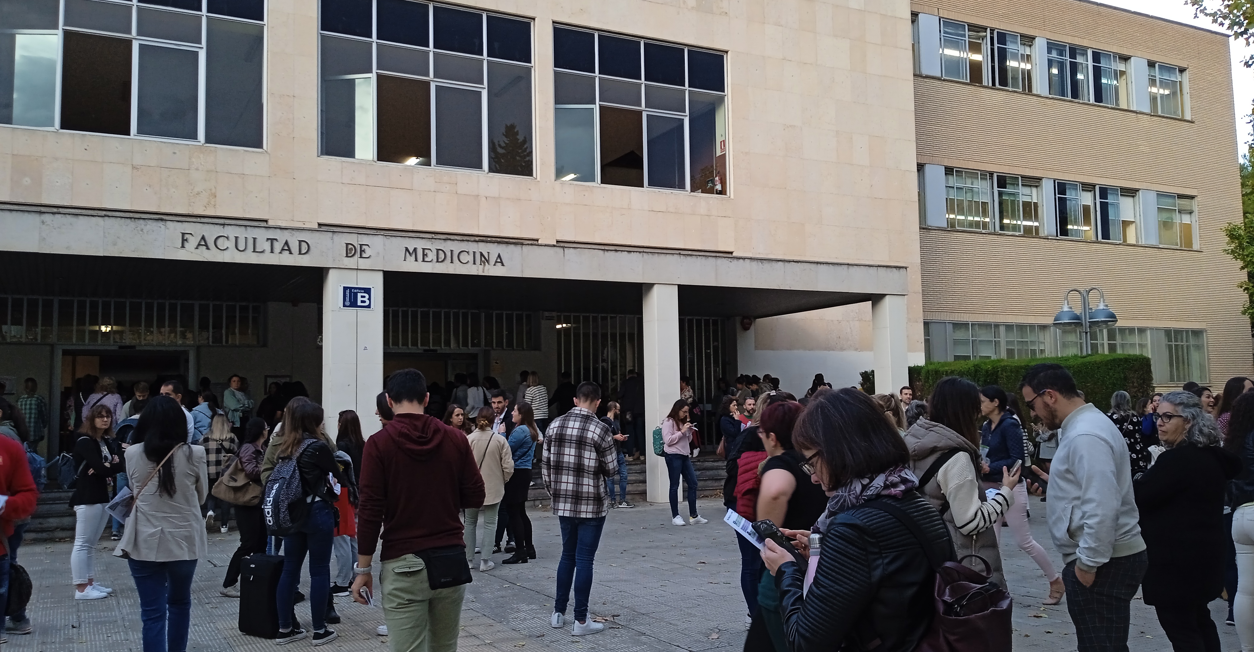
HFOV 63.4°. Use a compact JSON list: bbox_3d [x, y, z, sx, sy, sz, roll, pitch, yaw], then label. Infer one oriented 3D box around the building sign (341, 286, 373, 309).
[{"bbox_3d":[-4.002,-0.416,15.042,0.502,0.345,0.030,1,-5,-26],"label":"building sign"}]

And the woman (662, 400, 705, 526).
[{"bbox_3d":[0.771,1.846,13.881,0.420,1.664,0.450,-3,-5,24],"label":"woman"}]

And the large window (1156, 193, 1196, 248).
[{"bbox_3d":[20.309,-3.860,37.435,2.256,1.976,0.150,1,-5,-26],"label":"large window"}]

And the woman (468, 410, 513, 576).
[{"bbox_3d":[-1.419,1.656,10.456,0.460,1.641,0.310,-2,-5,14],"label":"woman"}]

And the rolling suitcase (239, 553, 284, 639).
[{"bbox_3d":[-2.592,1.930,7.302,0.360,0.560,0.220,-4,-5,30],"label":"rolling suitcase"}]

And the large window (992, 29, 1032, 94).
[{"bbox_3d":[12.213,-8.374,32.075,1.693,1.825,0.150,1,-5,-27],"label":"large window"}]

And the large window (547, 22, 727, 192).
[{"bbox_3d":[0.395,-4.888,23.483,4.522,3.528,0.200,1,-5,-26],"label":"large window"}]

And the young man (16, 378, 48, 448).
[{"bbox_3d":[-8.990,1.623,15.336,0.480,1.660,0.330,1,-5,-25],"label":"young man"}]

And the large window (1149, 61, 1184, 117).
[{"bbox_3d":[20.042,-8.756,37.767,1.951,1.986,0.150,1,-5,-26],"label":"large window"}]

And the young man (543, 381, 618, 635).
[{"bbox_3d":[-0.345,1.266,7.280,0.530,1.740,0.380,-1,-5,5],"label":"young man"}]

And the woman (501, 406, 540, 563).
[{"bbox_3d":[-1.131,1.642,10.794,0.370,1.664,0.430,-2,-4,9],"label":"woman"}]

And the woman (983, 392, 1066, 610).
[{"bbox_3d":[3.032,1.305,7.988,0.700,1.670,0.460,-1,-5,-2],"label":"woman"}]

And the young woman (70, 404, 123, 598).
[{"bbox_3d":[-4.708,1.537,9.002,0.360,1.687,0.460,-3,-5,22],"label":"young woman"}]

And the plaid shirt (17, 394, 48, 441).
[{"bbox_3d":[-9.344,1.444,15.900,0.480,0.740,0.280,2,-6,-28],"label":"plaid shirt"}]

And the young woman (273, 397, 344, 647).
[{"bbox_3d":[-2.240,1.344,7.125,0.460,1.687,0.370,-5,-6,40],"label":"young woman"}]

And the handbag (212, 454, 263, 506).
[{"bbox_3d":[-3.333,1.321,8.683,0.440,0.420,0.170,-2,-5,18],"label":"handbag"}]

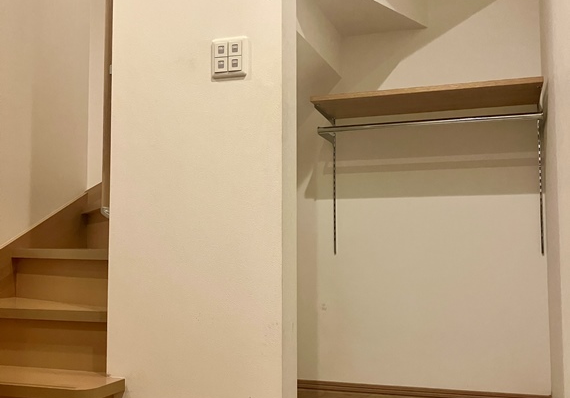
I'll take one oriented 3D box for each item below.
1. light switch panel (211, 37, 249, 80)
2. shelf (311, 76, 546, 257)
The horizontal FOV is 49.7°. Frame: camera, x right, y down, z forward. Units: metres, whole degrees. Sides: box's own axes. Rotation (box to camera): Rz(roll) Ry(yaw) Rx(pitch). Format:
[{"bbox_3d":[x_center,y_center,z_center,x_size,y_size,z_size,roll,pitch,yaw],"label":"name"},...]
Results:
[{"bbox_3d":[-0.173,-0.431,1.885,0.118,0.120,0.015,-2,-5,20],"label":"light switch panel"},{"bbox_3d":[0.537,-0.084,2.328,0.828,0.604,0.340,-2,-5,20],"label":"shelf"}]

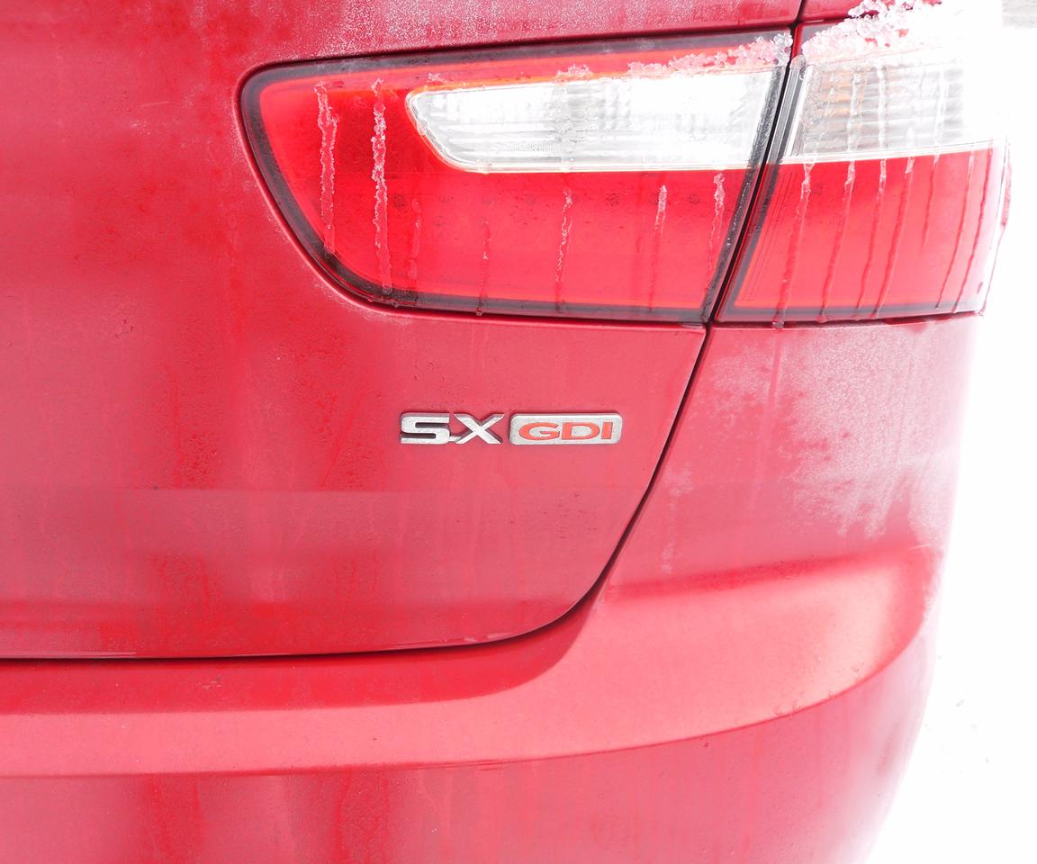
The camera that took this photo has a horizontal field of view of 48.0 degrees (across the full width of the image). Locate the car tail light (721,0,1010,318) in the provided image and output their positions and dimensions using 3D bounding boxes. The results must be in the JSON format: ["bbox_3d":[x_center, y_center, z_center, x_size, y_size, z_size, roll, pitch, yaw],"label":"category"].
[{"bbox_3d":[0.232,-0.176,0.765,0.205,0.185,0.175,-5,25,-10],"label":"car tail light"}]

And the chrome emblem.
[{"bbox_3d":[-0.005,-0.002,0.720,0.137,0.020,0.005,-1,29,-2],"label":"chrome emblem"}]

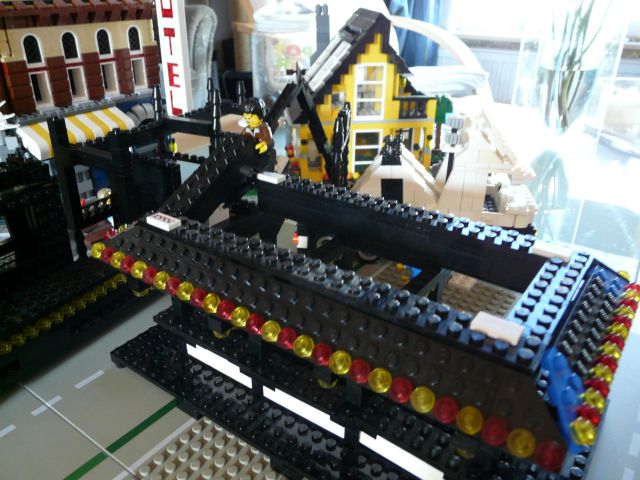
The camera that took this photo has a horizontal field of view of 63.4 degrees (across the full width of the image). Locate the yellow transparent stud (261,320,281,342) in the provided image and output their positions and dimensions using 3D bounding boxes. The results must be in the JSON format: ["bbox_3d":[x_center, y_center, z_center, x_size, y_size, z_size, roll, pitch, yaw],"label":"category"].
[{"bbox_3d":[-0.019,0.036,0.203,0.008,0.008,0.005,18,-11,31],"label":"yellow transparent stud"}]

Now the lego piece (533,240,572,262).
[{"bbox_3d":[0.102,0.005,0.227,0.016,0.003,0.008,18,31,31],"label":"lego piece"}]

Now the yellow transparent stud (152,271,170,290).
[{"bbox_3d":[-0.072,0.018,0.234,0.008,0.005,0.008,18,66,31],"label":"yellow transparent stud"}]

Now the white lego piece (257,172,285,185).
[{"bbox_3d":[-0.029,-0.037,0.310,0.016,0.003,0.008,18,31,31],"label":"white lego piece"}]

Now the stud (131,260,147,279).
[{"bbox_3d":[-0.085,0.014,0.243,0.008,0.008,0.005,18,-11,31],"label":"stud"}]

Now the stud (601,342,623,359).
[{"bbox_3d":[0.109,0.042,0.194,0.005,0.008,0.008,-34,-2,43],"label":"stud"}]

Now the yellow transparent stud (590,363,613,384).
[{"bbox_3d":[0.098,0.046,0.180,0.008,0.005,0.008,-30,84,-47],"label":"yellow transparent stud"}]

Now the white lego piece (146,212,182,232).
[{"bbox_3d":[-0.075,-0.009,0.251,0.016,0.003,0.008,18,31,31],"label":"white lego piece"}]

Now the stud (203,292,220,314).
[{"bbox_3d":[-0.046,0.027,0.219,0.008,0.008,0.005,18,-11,31],"label":"stud"}]

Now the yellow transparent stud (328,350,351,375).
[{"bbox_3d":[0.007,0.044,0.187,0.008,0.008,0.005,18,-11,31],"label":"yellow transparent stud"}]

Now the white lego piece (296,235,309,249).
[{"bbox_3d":[-0.011,0.001,0.335,0.008,0.009,0.008,19,31,31],"label":"white lego piece"}]

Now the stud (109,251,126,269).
[{"bbox_3d":[-0.098,0.010,0.251,0.008,0.008,0.005,18,-11,31],"label":"stud"}]

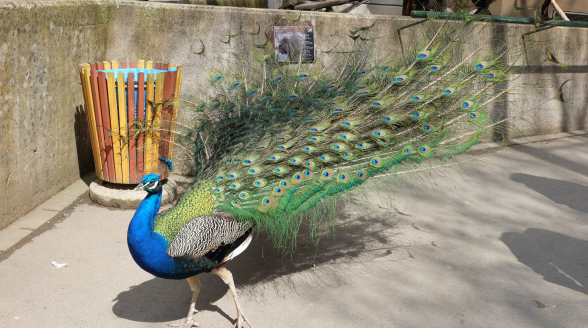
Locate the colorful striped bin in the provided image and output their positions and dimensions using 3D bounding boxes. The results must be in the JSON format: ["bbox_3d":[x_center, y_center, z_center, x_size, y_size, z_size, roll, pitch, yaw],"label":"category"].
[{"bbox_3d":[-1.031,-0.273,4.250,0.650,0.700,0.650,0,12,0],"label":"colorful striped bin"}]

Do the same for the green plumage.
[{"bbox_3d":[0.110,-0.130,2.820,1.200,0.820,1.600,-10,16,-39],"label":"green plumage"}]

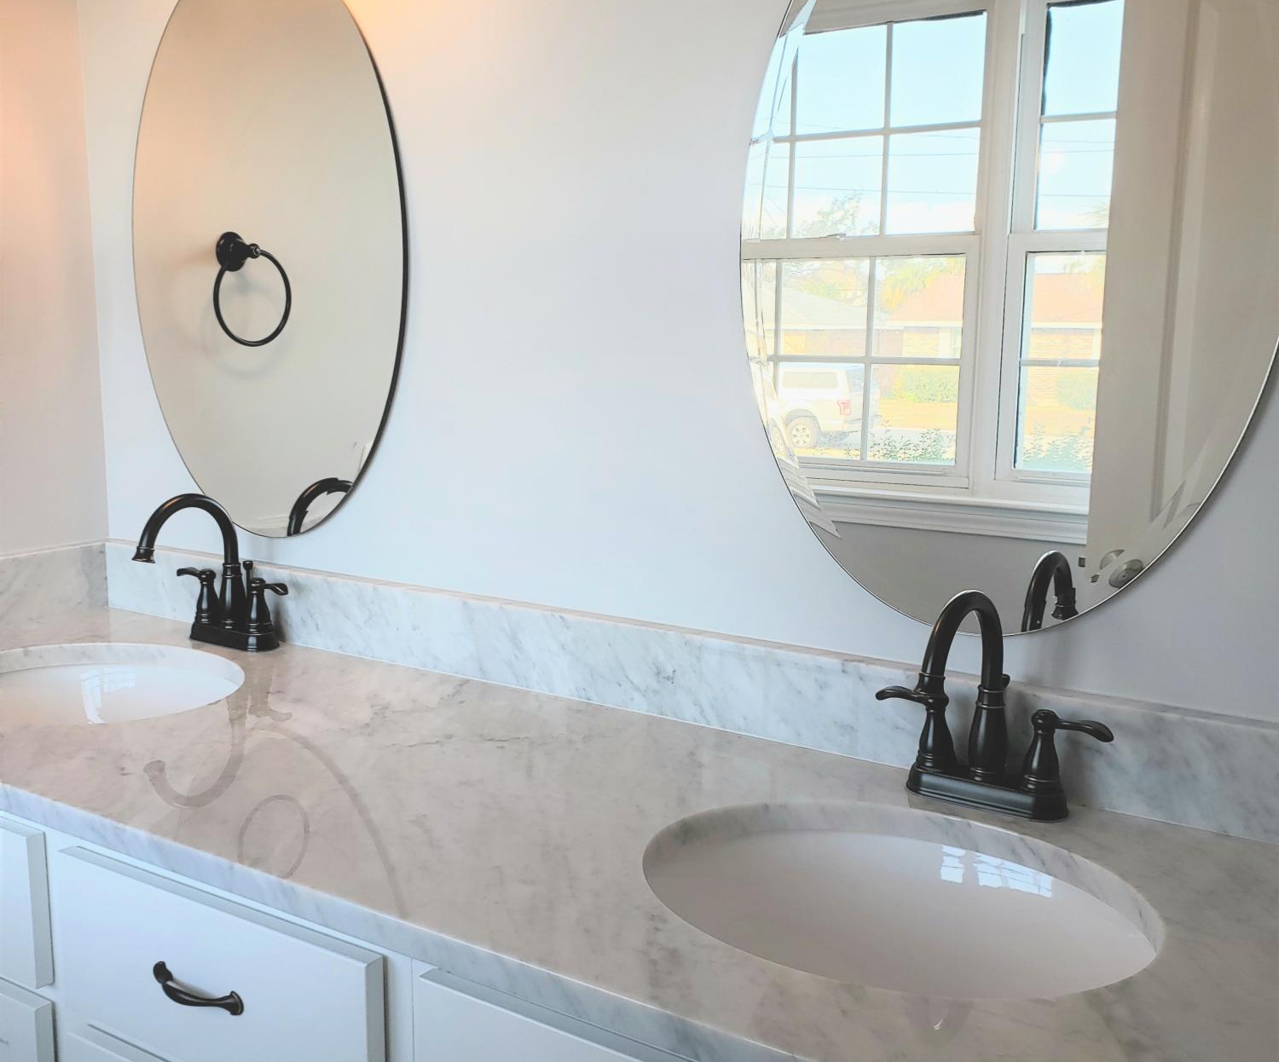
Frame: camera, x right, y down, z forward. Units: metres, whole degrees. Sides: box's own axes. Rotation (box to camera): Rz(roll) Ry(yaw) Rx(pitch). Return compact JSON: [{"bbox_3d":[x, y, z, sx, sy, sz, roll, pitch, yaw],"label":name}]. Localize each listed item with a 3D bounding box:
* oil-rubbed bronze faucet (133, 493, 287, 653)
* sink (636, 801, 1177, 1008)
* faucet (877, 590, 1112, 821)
[{"bbox_3d":[-0.607,0.059,1.730,0.228,0.220,0.210,6,11,32],"label":"oil-rubbed bronze faucet"},{"bbox_3d":[0.201,0.386,1.063,0.445,0.165,0.365,6,11,32],"label":"sink"},{"bbox_3d":[0.297,0.160,1.160,0.228,0.220,0.212,6,11,32],"label":"faucet"}]

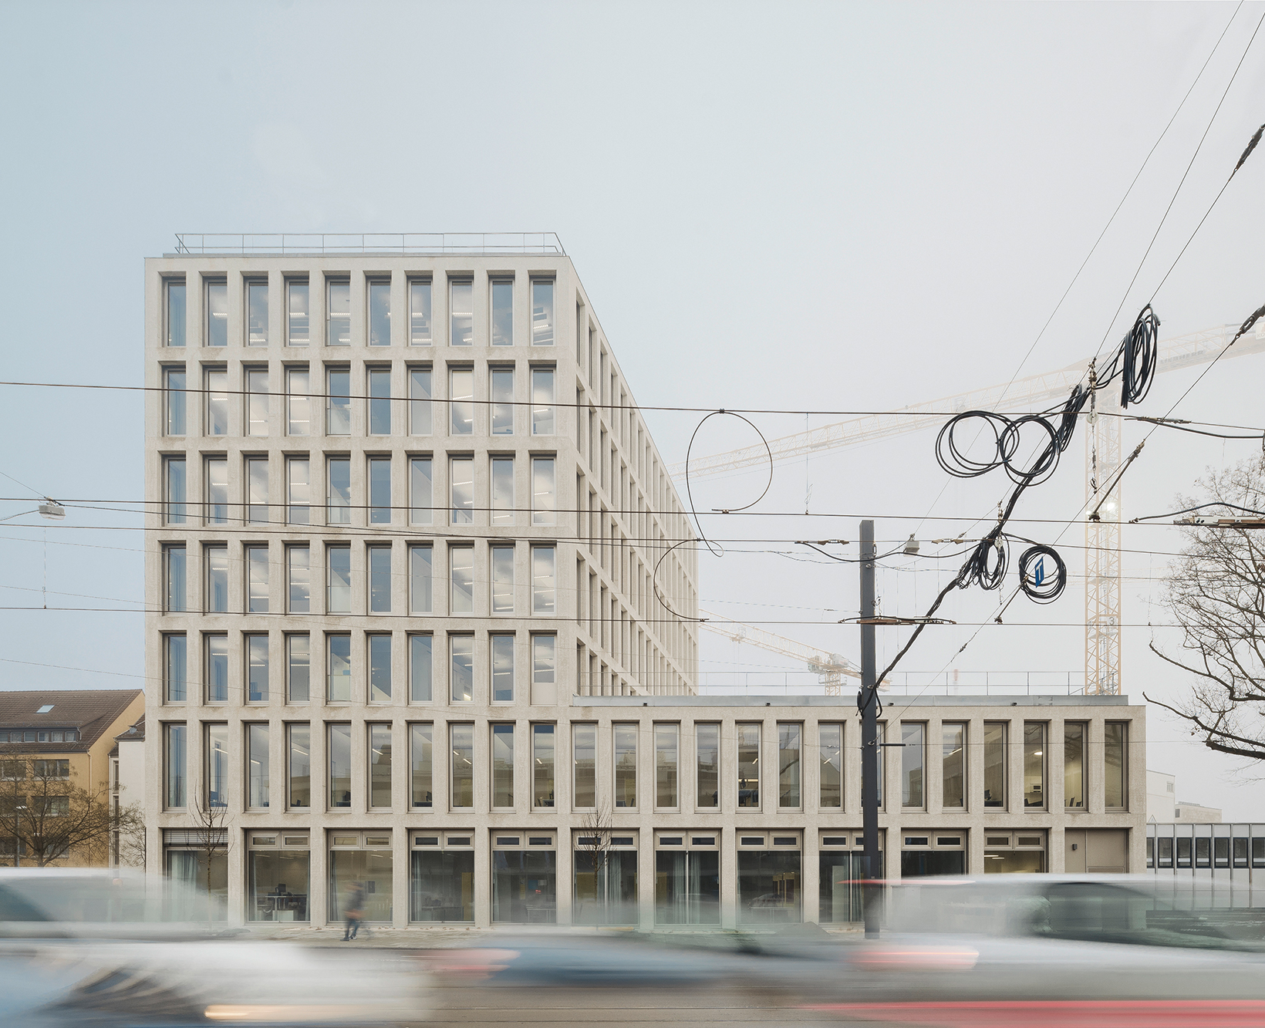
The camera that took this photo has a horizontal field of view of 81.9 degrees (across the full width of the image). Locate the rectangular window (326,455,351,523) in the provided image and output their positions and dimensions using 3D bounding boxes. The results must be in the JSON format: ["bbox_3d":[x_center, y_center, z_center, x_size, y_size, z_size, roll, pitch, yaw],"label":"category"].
[{"bbox_3d":[-11.667,-0.933,28.900,0.970,2.726,0.150,0,0,0],"label":"rectangular window"}]

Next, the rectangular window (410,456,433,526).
[{"bbox_3d":[-8.368,-0.909,28.900,0.970,2.726,0.150,0,0,0],"label":"rectangular window"}]

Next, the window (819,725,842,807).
[{"bbox_3d":[7.394,9.431,27.200,0.940,3.220,0.150,0,0,0],"label":"window"}]

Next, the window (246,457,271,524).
[{"bbox_3d":[-14.398,-0.892,28.000,0.950,2.618,0.200,0,0,0],"label":"window"}]

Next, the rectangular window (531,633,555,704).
[{"bbox_3d":[-3.538,6.122,28.900,0.970,2.726,0.150,0,0,0],"label":"rectangular window"}]

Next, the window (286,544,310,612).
[{"bbox_3d":[-12.858,2.502,28.000,0.927,2.641,0.200,0,0,0],"label":"window"}]

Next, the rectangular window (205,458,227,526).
[{"bbox_3d":[-16.270,-0.932,28.586,0.993,2.673,0.150,0,0,0],"label":"rectangular window"}]

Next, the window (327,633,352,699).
[{"bbox_3d":[-11.659,6.120,29.000,1.008,2.639,0.200,0,0,0],"label":"window"}]

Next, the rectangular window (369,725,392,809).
[{"bbox_3d":[-9.994,9.973,28.900,0.970,3.372,0.150,0,0,0],"label":"rectangular window"}]

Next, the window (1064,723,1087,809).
[{"bbox_3d":[17.310,9.902,28.586,0.993,3.477,0.150,0,0,0],"label":"window"}]

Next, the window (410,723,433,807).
[{"bbox_3d":[-8.045,9.639,28.000,1.000,3.244,0.150,0,0,0],"label":"window"}]

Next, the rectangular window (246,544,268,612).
[{"bbox_3d":[-14.345,2.496,28.000,1.000,2.674,0.150,0,0,0],"label":"rectangular window"}]

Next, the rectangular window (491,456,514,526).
[{"bbox_3d":[-5.140,-0.909,28.900,0.970,2.726,0.150,0,0,0],"label":"rectangular window"}]

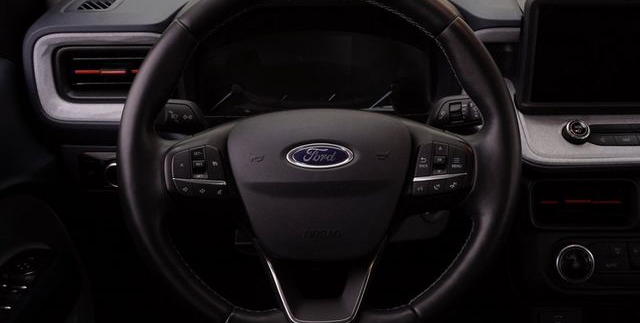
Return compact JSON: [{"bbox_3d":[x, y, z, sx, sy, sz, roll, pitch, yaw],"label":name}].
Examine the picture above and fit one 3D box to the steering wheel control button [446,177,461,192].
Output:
[{"bbox_3d":[0.126,0.022,0.702,0.014,0.015,0.007,0,8,0],"label":"steering wheel control button"}]

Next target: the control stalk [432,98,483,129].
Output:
[{"bbox_3d":[0.147,-0.049,0.760,0.072,0.032,0.028,0,-5,0],"label":"control stalk"}]

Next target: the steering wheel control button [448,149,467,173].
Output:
[{"bbox_3d":[0.129,-0.001,0.699,0.017,0.025,0.007,0,0,0],"label":"steering wheel control button"}]

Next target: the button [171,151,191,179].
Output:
[{"bbox_3d":[-0.129,0.004,0.699,0.018,0.025,0.007,0,0,0],"label":"button"}]

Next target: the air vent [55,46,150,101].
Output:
[{"bbox_3d":[-0.242,-0.103,0.872,0.134,0.064,0.040,0,21,0],"label":"air vent"}]

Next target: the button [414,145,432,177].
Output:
[{"bbox_3d":[0.097,-0.001,0.698,0.016,0.029,0.008,0,-5,0],"label":"button"}]

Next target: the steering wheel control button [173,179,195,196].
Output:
[{"bbox_3d":[-0.127,0.024,0.696,0.020,0.016,0.008,0,-5,0],"label":"steering wheel control button"}]

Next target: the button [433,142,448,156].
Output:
[{"bbox_3d":[0.113,-0.012,0.698,0.015,0.013,0.008,0,-5,0],"label":"button"}]

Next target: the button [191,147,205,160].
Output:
[{"bbox_3d":[-0.114,-0.007,0.699,0.013,0.012,0.007,0,0,0],"label":"button"}]

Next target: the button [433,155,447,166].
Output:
[{"bbox_3d":[0.112,-0.001,0.698,0.013,0.011,0.008,0,-5,0],"label":"button"}]

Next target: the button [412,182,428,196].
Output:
[{"bbox_3d":[0.095,0.026,0.702,0.015,0.013,0.007,0,8,0],"label":"button"}]

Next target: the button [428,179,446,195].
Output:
[{"bbox_3d":[0.111,0.024,0.702,0.016,0.014,0.007,0,8,0],"label":"button"}]

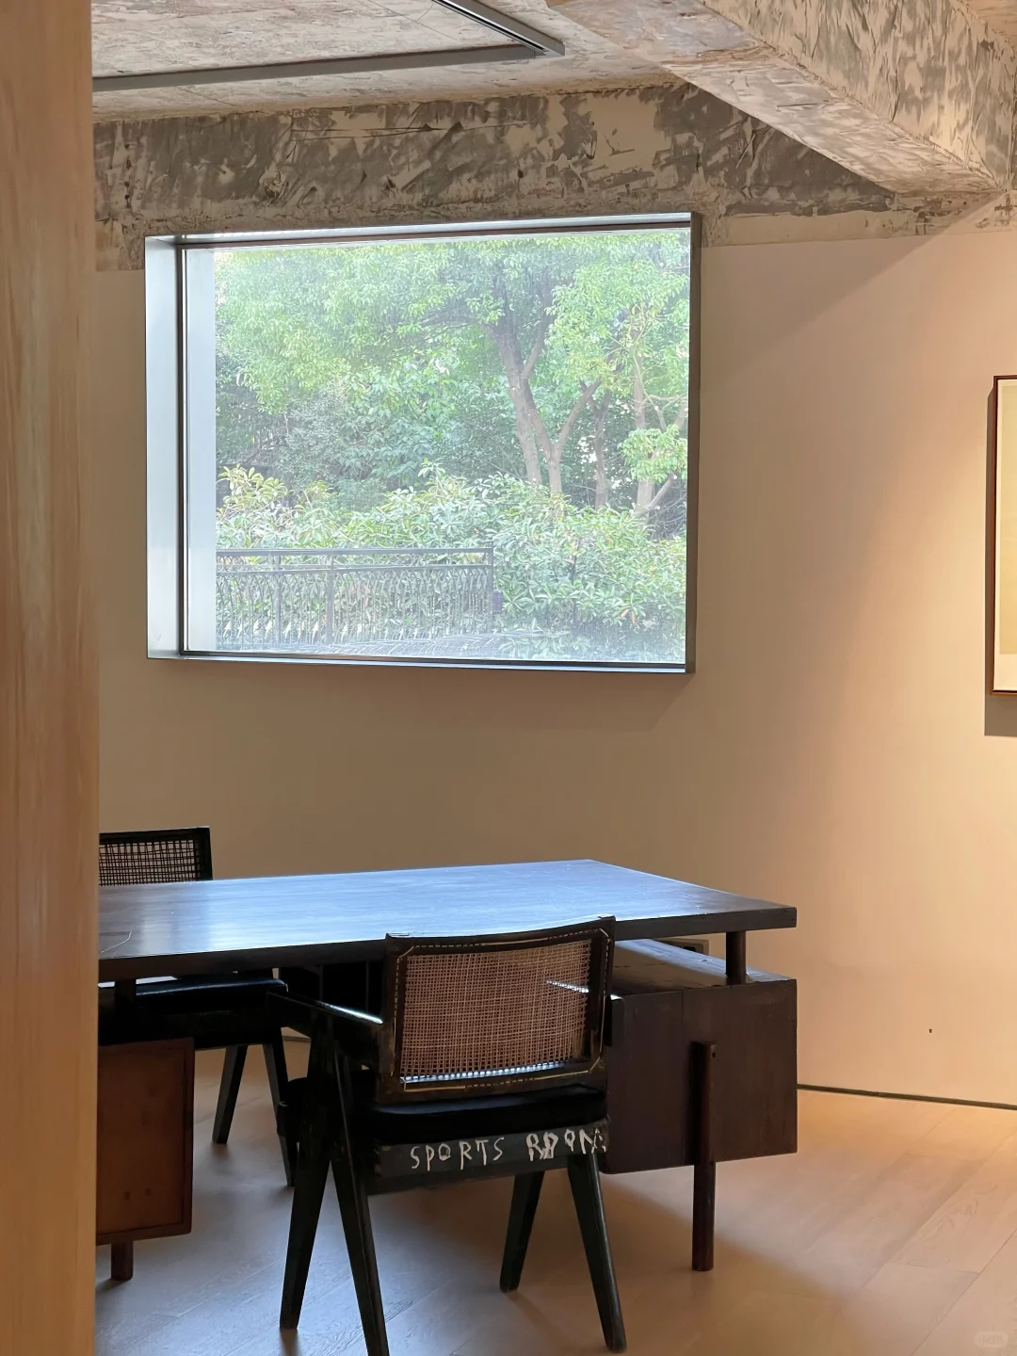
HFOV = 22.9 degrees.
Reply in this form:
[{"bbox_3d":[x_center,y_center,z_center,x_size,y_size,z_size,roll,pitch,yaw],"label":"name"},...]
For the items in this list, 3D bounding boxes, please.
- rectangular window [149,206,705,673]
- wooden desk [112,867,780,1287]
[{"bbox_3d":[-0.257,-0.664,7.240,1.691,1.250,0.190,2,3,22],"label":"rectangular window"},{"bbox_3d":[-0.400,0.840,5.218,1.780,0.738,0.889,-1,4,-27],"label":"wooden desk"}]

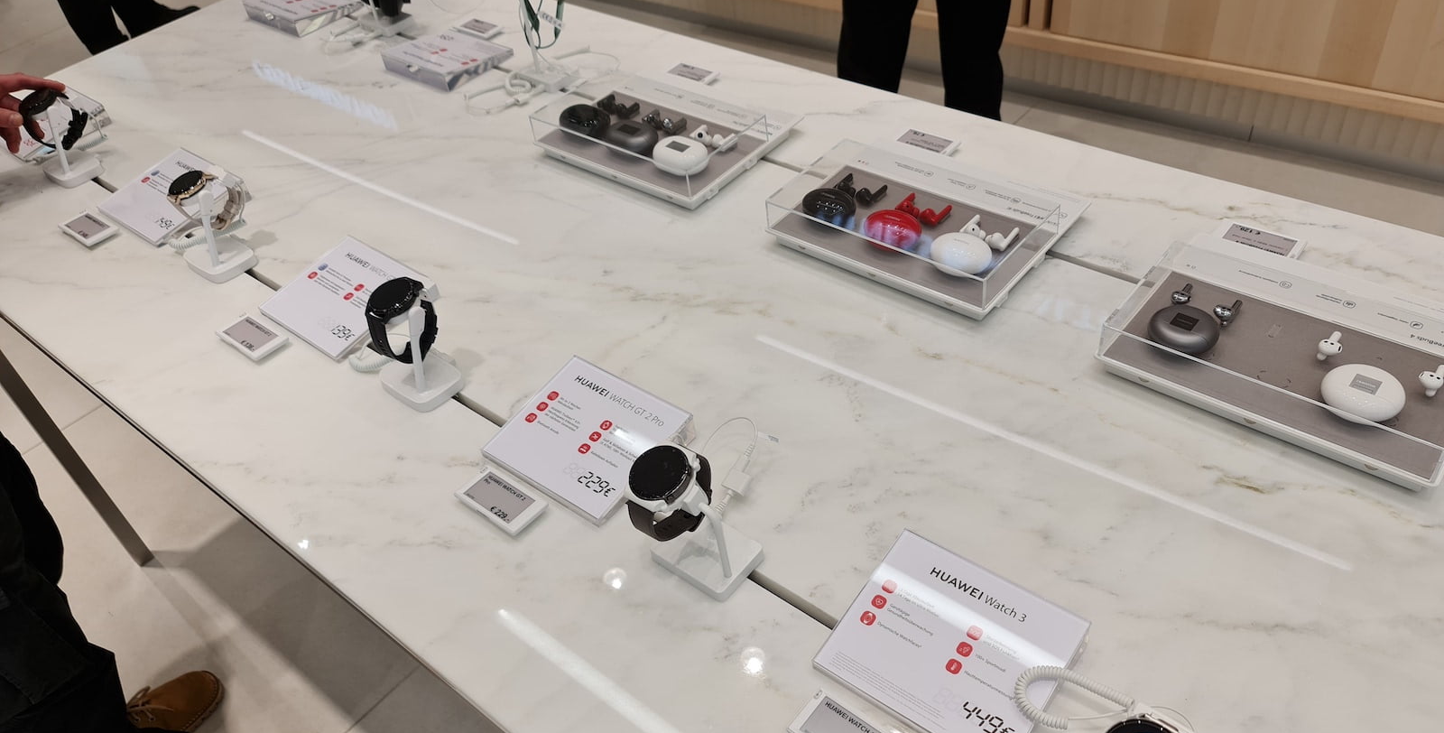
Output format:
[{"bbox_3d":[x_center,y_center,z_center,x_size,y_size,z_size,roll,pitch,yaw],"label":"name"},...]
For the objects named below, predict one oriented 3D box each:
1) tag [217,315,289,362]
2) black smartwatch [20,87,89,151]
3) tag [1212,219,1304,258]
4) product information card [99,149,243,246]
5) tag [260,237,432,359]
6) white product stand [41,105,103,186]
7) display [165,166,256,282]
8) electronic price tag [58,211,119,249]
[{"bbox_3d":[-0.497,-0.030,1.104,0.079,0.009,0.038,26,52,32],"label":"tag"},{"bbox_3d":[-0.872,-0.322,1.369,0.050,0.070,0.070,26,64,31],"label":"black smartwatch"},{"bbox_3d":[0.534,-0.123,1.039,0.077,0.011,0.038,26,52,31],"label":"tag"},{"bbox_3d":[-0.688,-0.213,1.302,0.146,0.028,0.127,26,52,31],"label":"product information card"},{"bbox_3d":[-0.400,-0.074,1.105,0.146,0.028,0.127,26,52,31],"label":"tag"},{"bbox_3d":[-0.882,-0.300,1.383,0.077,0.101,0.056,26,52,31],"label":"white product stand"},{"bbox_3d":[-0.585,-0.169,1.194,0.095,0.103,0.079,26,52,31],"label":"display"},{"bbox_3d":[-0.769,-0.165,1.270,0.077,0.016,0.040,26,52,31],"label":"electronic price tag"}]

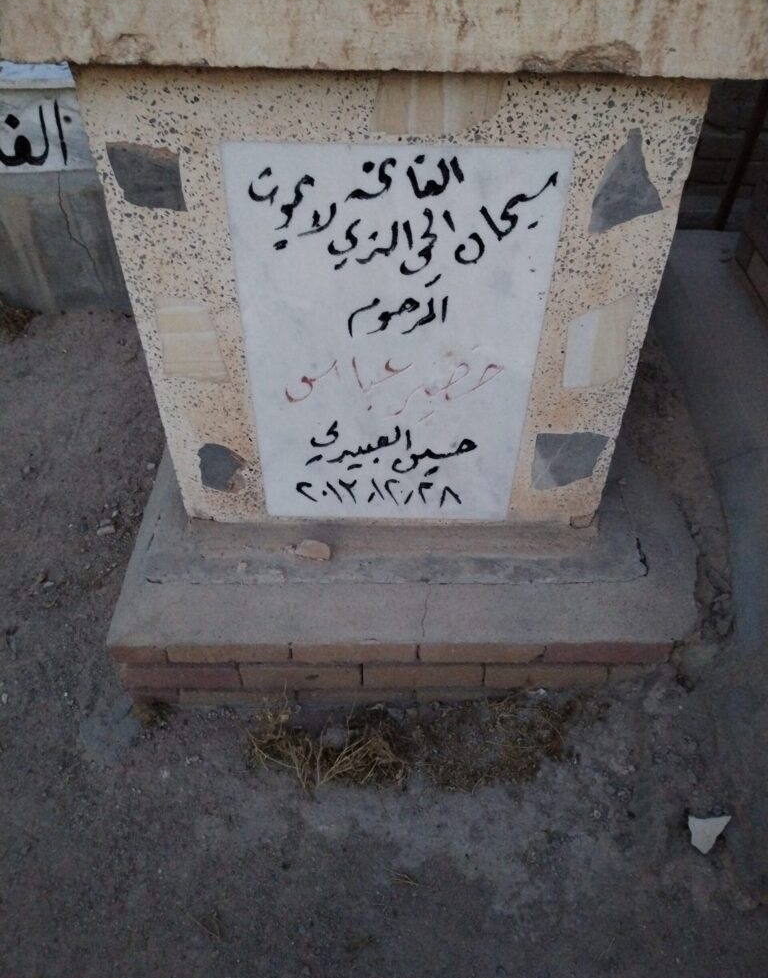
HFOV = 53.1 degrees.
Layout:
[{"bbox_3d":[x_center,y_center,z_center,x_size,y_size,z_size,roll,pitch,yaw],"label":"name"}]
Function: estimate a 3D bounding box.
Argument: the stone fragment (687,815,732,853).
[{"bbox_3d":[0.588,0.623,1.389,0.076,0.022,0.066,0,43,0],"label":"stone fragment"}]

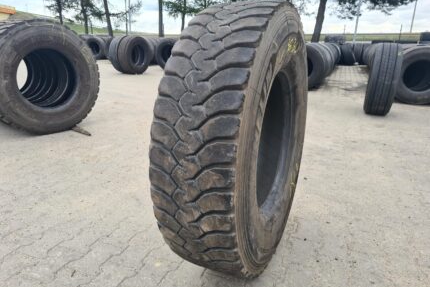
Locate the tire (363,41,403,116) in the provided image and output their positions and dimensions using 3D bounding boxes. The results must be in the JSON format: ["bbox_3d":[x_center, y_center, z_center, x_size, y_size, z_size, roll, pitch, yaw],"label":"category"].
[{"bbox_3d":[2.423,-0.929,4.692,0.340,1.020,1.020,12,20,23],"label":"tire"}]

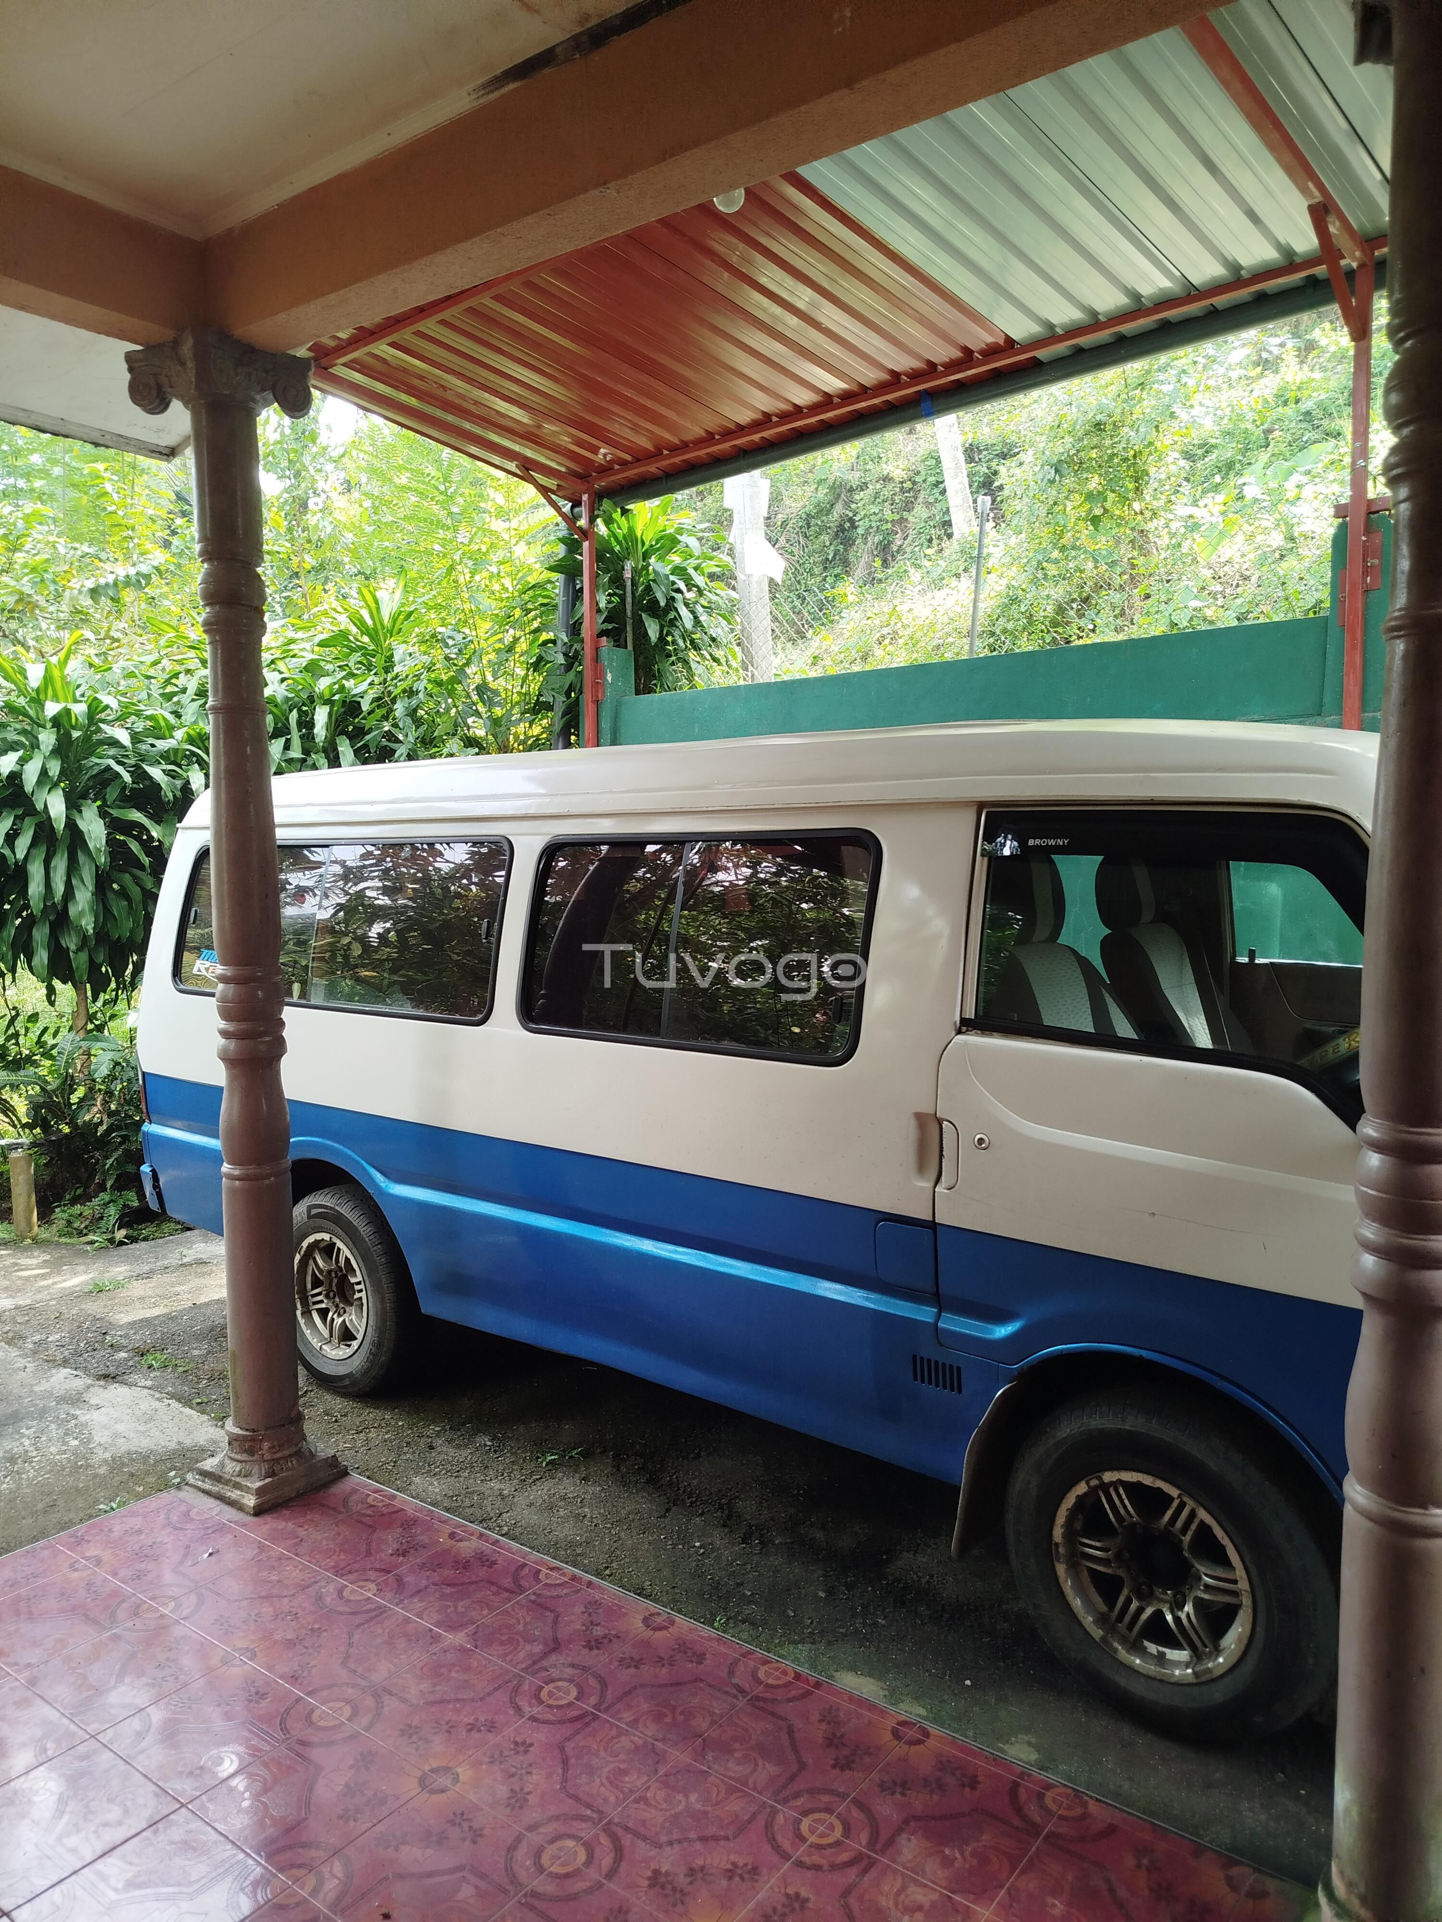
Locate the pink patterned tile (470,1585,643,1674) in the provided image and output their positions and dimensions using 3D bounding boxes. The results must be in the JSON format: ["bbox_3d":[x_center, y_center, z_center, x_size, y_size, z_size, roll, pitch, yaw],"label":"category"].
[{"bbox_3d":[-0.341,1.399,2.773,0.300,0.010,0.300,3,5,37],"label":"pink patterned tile"}]

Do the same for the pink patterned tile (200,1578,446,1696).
[{"bbox_3d":[-0.759,1.406,2.717,0.300,0.010,0.300,3,6,37],"label":"pink patterned tile"}]

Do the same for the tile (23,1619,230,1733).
[{"bbox_3d":[-1.180,1.412,2.657,0.300,0.010,0.300,3,5,37],"label":"tile"}]

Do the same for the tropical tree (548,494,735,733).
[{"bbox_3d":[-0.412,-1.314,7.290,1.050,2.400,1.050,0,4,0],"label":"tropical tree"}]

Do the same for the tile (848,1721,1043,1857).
[{"bbox_3d":[0.397,1.436,2.261,0.300,0.010,0.300,3,6,37],"label":"tile"}]

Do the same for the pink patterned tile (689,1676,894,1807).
[{"bbox_3d":[0.139,1.421,2.412,0.300,0.010,0.300,3,6,37],"label":"pink patterned tile"}]

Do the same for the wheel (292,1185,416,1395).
[{"bbox_3d":[-1.167,1.043,4.228,0.640,0.640,0.200,3,5,38],"label":"wheel"}]

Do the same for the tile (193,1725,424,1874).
[{"bbox_3d":[-0.702,1.440,2.298,0.300,0.010,0.300,3,6,37],"label":"tile"}]

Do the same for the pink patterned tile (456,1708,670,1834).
[{"bbox_3d":[-0.281,1.432,2.358,0.300,0.010,0.300,3,6,37],"label":"pink patterned tile"}]

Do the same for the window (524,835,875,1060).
[{"bbox_3d":[-0.087,-0.052,3.300,1.050,0.530,0.045,3,-6,38],"label":"window"}]

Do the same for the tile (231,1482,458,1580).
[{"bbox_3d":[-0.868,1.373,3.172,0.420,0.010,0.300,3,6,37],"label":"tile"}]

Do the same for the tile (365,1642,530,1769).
[{"bbox_3d":[-0.520,1.418,2.536,0.300,0.010,0.300,3,6,37],"label":"tile"}]

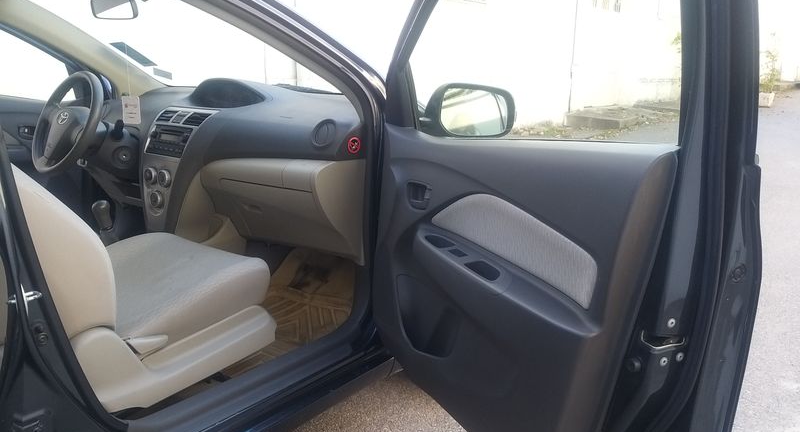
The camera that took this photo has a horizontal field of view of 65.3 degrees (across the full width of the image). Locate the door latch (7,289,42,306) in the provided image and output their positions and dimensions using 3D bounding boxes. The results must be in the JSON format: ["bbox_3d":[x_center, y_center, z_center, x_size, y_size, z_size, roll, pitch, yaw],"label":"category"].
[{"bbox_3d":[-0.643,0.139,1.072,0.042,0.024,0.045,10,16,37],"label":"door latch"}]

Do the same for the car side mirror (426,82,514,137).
[{"bbox_3d":[0.185,-0.277,1.641,0.215,0.145,0.110,-2,13,-11],"label":"car side mirror"}]

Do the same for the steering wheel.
[{"bbox_3d":[-1.130,-0.321,2.140,0.370,0.370,0.100,10,-12,37],"label":"steering wheel"}]

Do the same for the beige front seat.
[{"bbox_3d":[-0.797,-0.037,1.512,0.500,0.910,0.950,10,16,37],"label":"beige front seat"}]

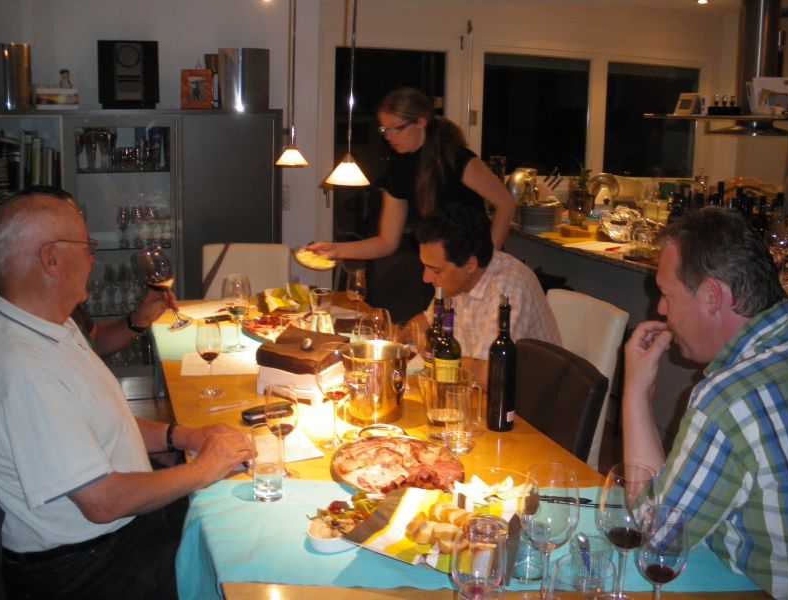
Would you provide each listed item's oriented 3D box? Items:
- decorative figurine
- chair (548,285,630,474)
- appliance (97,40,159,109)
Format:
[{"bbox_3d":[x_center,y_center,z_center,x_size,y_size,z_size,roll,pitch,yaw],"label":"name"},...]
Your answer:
[{"bbox_3d":[-1.724,-1.162,4.366,0.070,0.108,0.065,-3,12,-19],"label":"decorative figurine"},{"bbox_3d":[0.413,0.480,2.926,0.580,0.940,0.460,-3,12,-21],"label":"chair"},{"bbox_3d":[-1.442,-1.216,4.517,0.320,0.355,0.170,-3,12,-19],"label":"appliance"}]

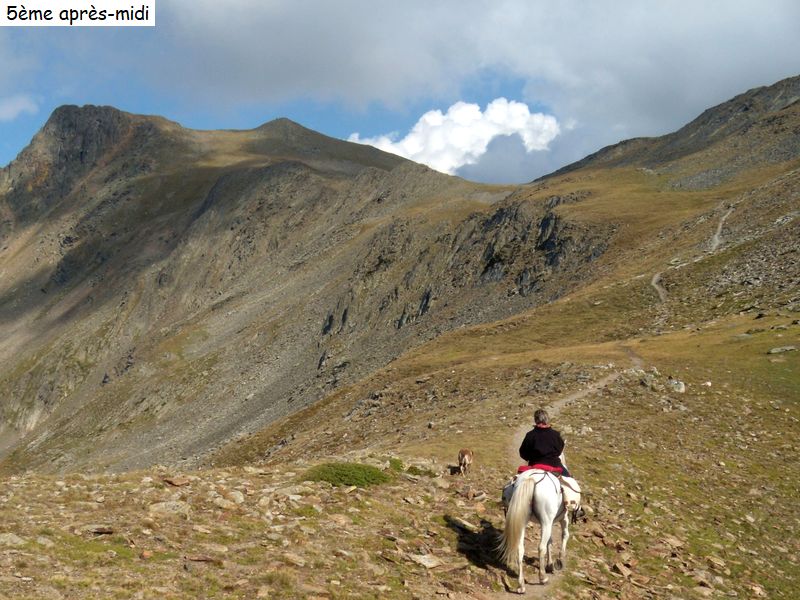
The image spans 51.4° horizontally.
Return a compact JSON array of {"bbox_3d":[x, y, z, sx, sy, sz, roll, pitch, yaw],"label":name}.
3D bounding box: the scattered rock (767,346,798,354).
[{"bbox_3d":[20.175,2.671,44.000,1.450,0.350,0.950,-1,-2,17],"label":"scattered rock"}]

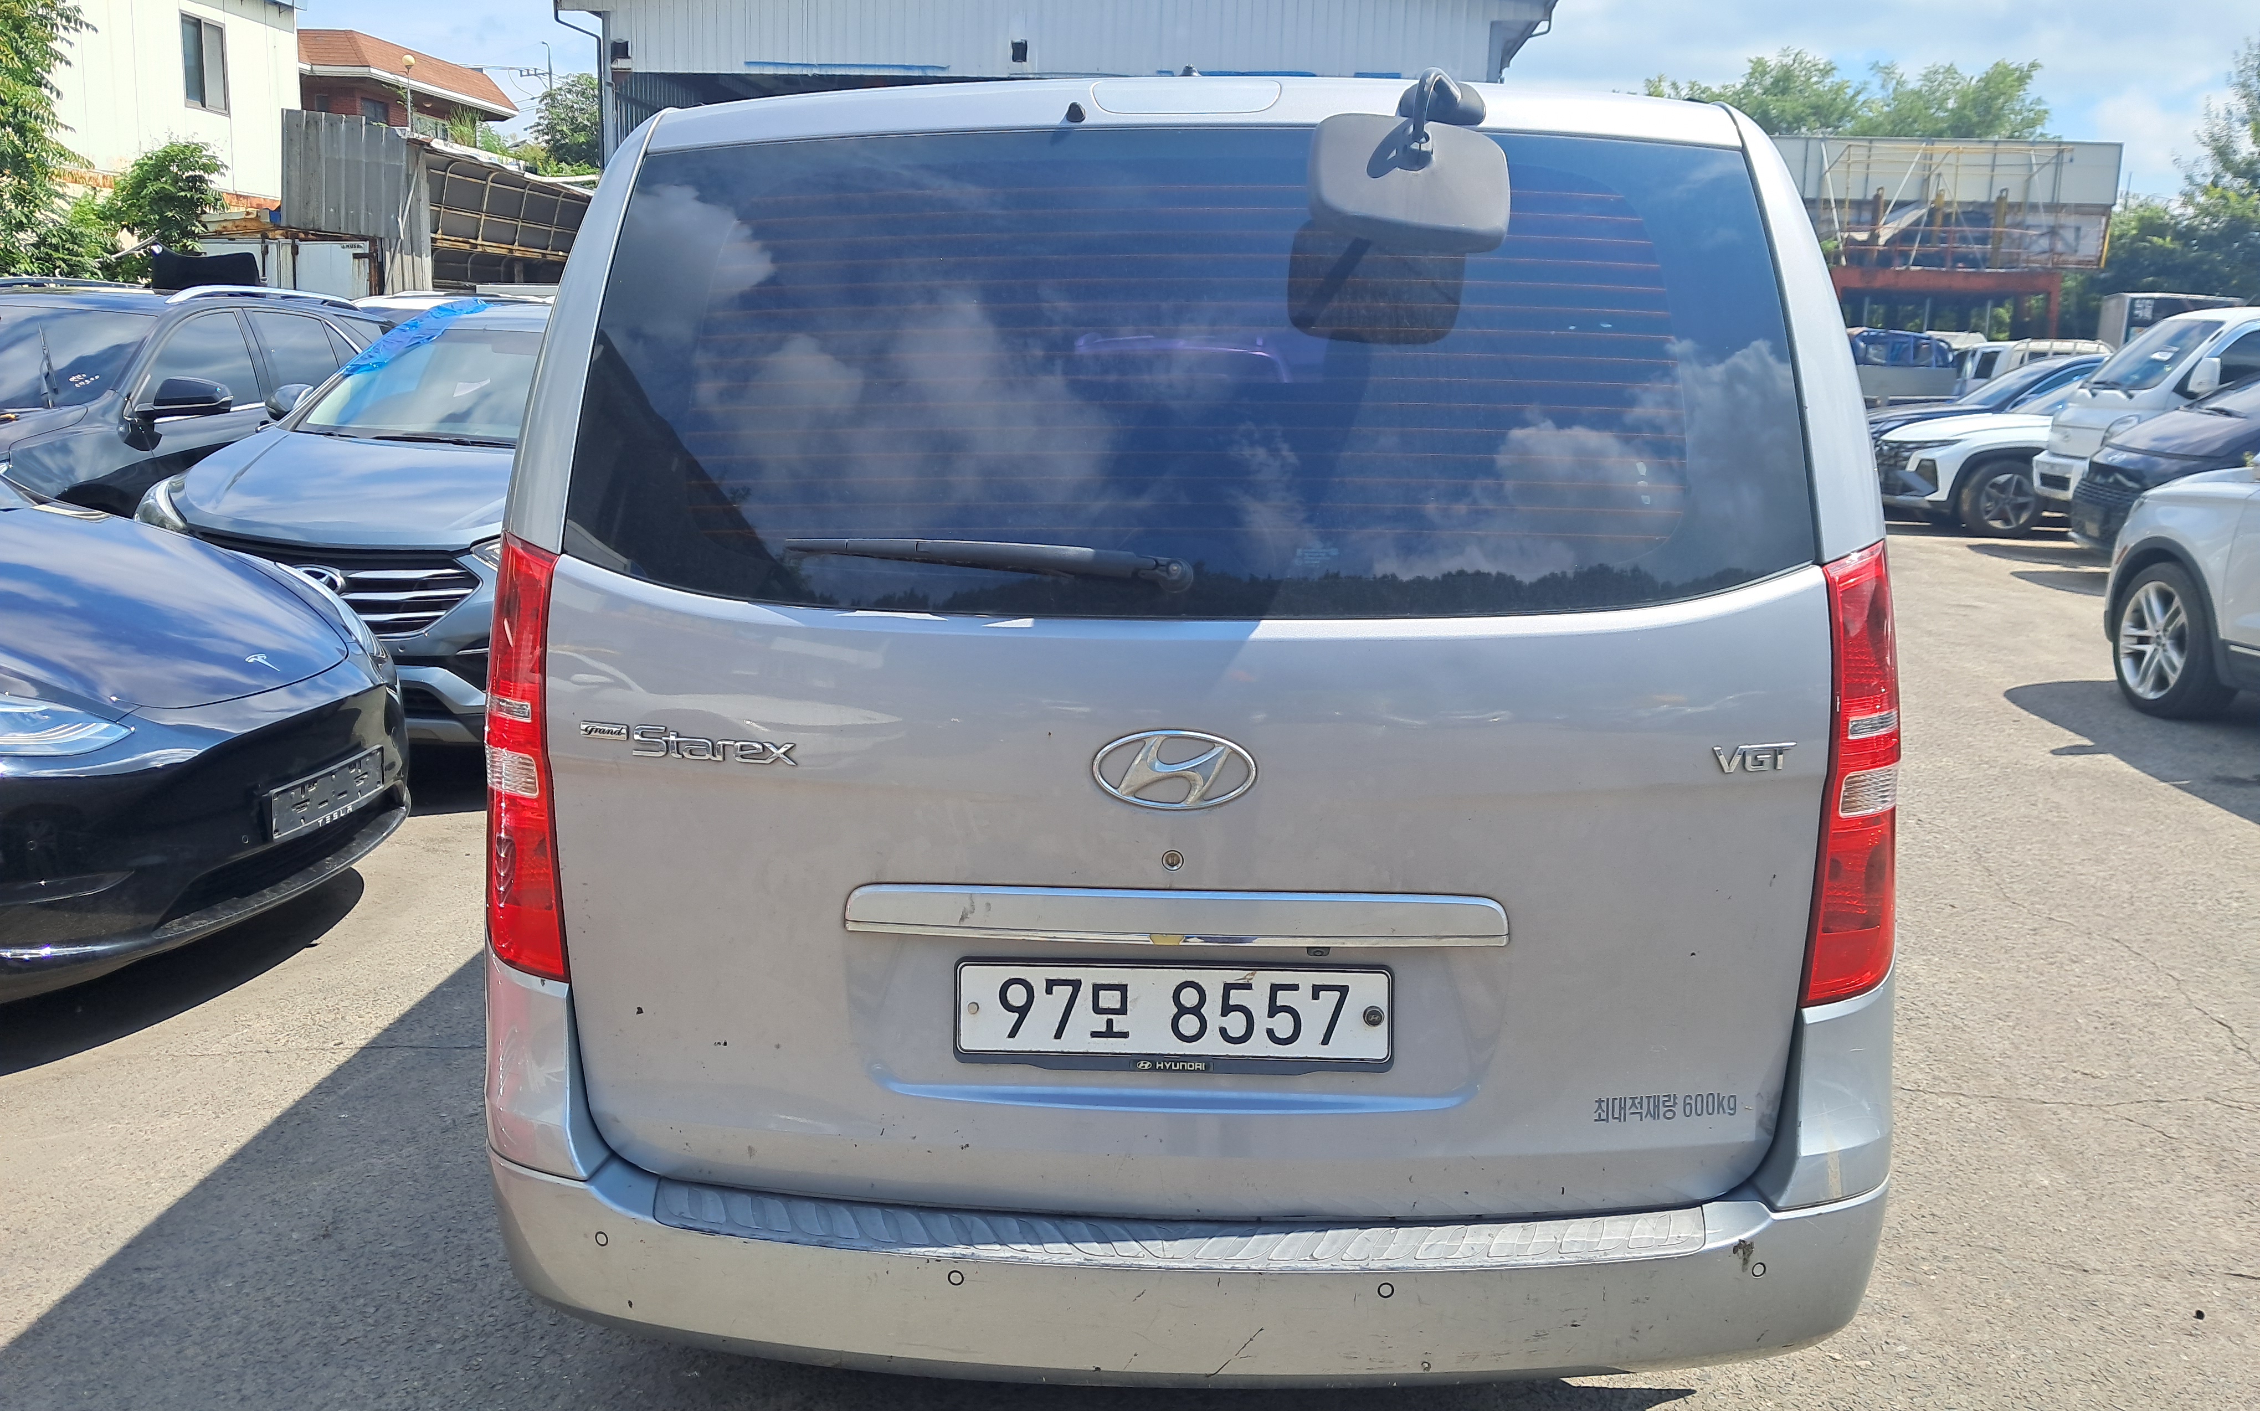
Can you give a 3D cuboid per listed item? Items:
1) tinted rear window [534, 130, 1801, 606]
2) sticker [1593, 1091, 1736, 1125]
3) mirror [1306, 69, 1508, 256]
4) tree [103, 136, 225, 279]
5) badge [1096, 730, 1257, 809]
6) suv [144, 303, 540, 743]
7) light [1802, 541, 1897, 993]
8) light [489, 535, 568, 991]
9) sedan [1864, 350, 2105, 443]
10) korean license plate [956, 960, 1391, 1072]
[{"bbox_3d":[0.070,-0.390,2.075,1.470,0.565,0.140,1,2,3],"label":"tinted rear window"},{"bbox_3d":[0.652,0.489,2.140,0.178,0.039,0.004,1,12,-1],"label":"sticker"},{"bbox_3d":[0.308,-0.603,1.968,0.220,0.220,0.210,1,12,3],"label":"mirror"},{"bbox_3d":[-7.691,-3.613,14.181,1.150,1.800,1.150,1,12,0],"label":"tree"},{"bbox_3d":[0.052,0.076,2.080,0.195,0.098,0.015,1,12,3],"label":"badge"},{"bbox_3d":[-2.715,-1.028,8.388,1.880,1.690,4.720,1,12,1],"label":"suv"},{"bbox_3d":[0.892,0.080,2.174,0.150,0.545,0.200,1,12,3],"label":"light"},{"bbox_3d":[-0.762,0.062,2.258,0.150,0.545,0.200,1,12,3],"label":"light"},{"bbox_3d":[10.448,-3.038,19.557,4.720,1.480,1.870,0,12,-3],"label":"sedan"},{"bbox_3d":[0.053,0.374,2.120,0.527,0.122,0.020,1,12,3],"label":"korean license plate"}]

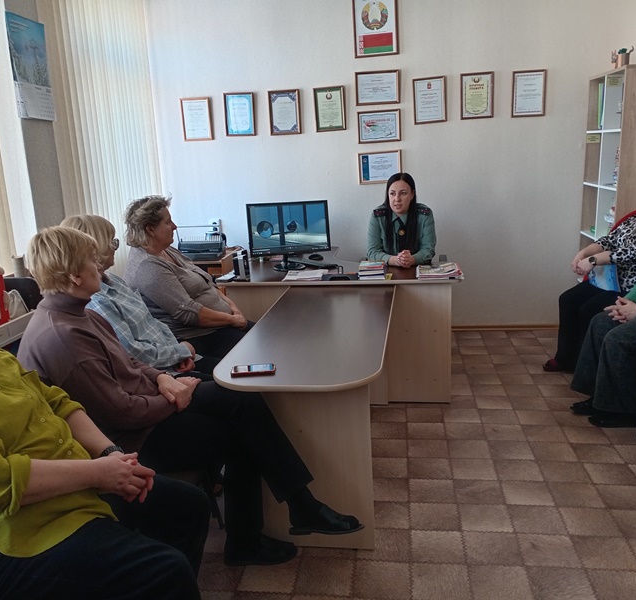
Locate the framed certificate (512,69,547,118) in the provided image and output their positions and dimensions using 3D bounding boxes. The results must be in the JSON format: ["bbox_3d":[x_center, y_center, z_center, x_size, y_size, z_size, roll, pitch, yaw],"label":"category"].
[{"bbox_3d":[1.547,-1.509,4.571,0.239,0.323,0.020,0,14,8],"label":"framed certificate"}]

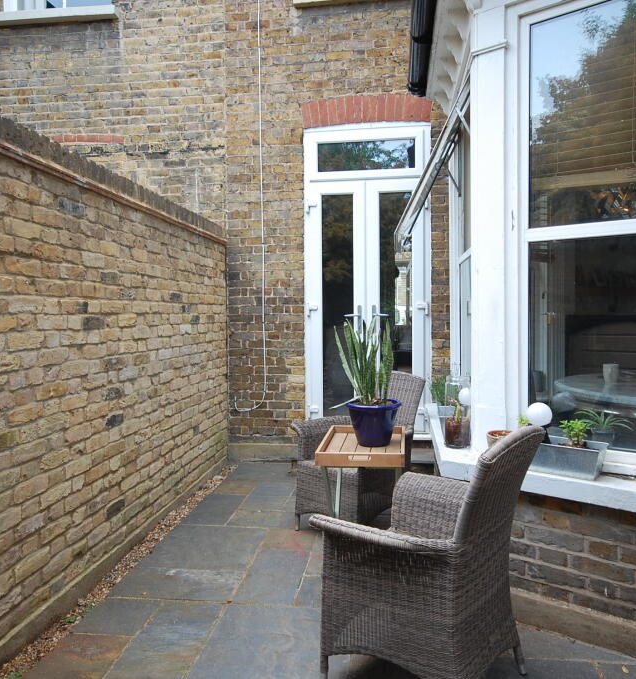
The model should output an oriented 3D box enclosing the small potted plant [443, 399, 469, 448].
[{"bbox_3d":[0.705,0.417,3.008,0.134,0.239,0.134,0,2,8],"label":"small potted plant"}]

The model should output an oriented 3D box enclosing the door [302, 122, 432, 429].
[{"bbox_3d":[0.438,-0.514,5.287,1.115,2.750,0.100,0,2,8],"label":"door"}]

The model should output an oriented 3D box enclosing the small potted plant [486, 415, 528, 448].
[{"bbox_3d":[0.860,0.444,2.709,0.184,0.203,0.175,0,2,8],"label":"small potted plant"}]

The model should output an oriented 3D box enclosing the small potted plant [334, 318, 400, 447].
[{"bbox_3d":[0.248,0.208,2.962,0.328,0.620,0.290,0,2,8],"label":"small potted plant"}]

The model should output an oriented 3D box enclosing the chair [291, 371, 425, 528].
[{"bbox_3d":[0.267,0.697,3.662,0.580,0.920,0.640,2,3,44],"label":"chair"}]

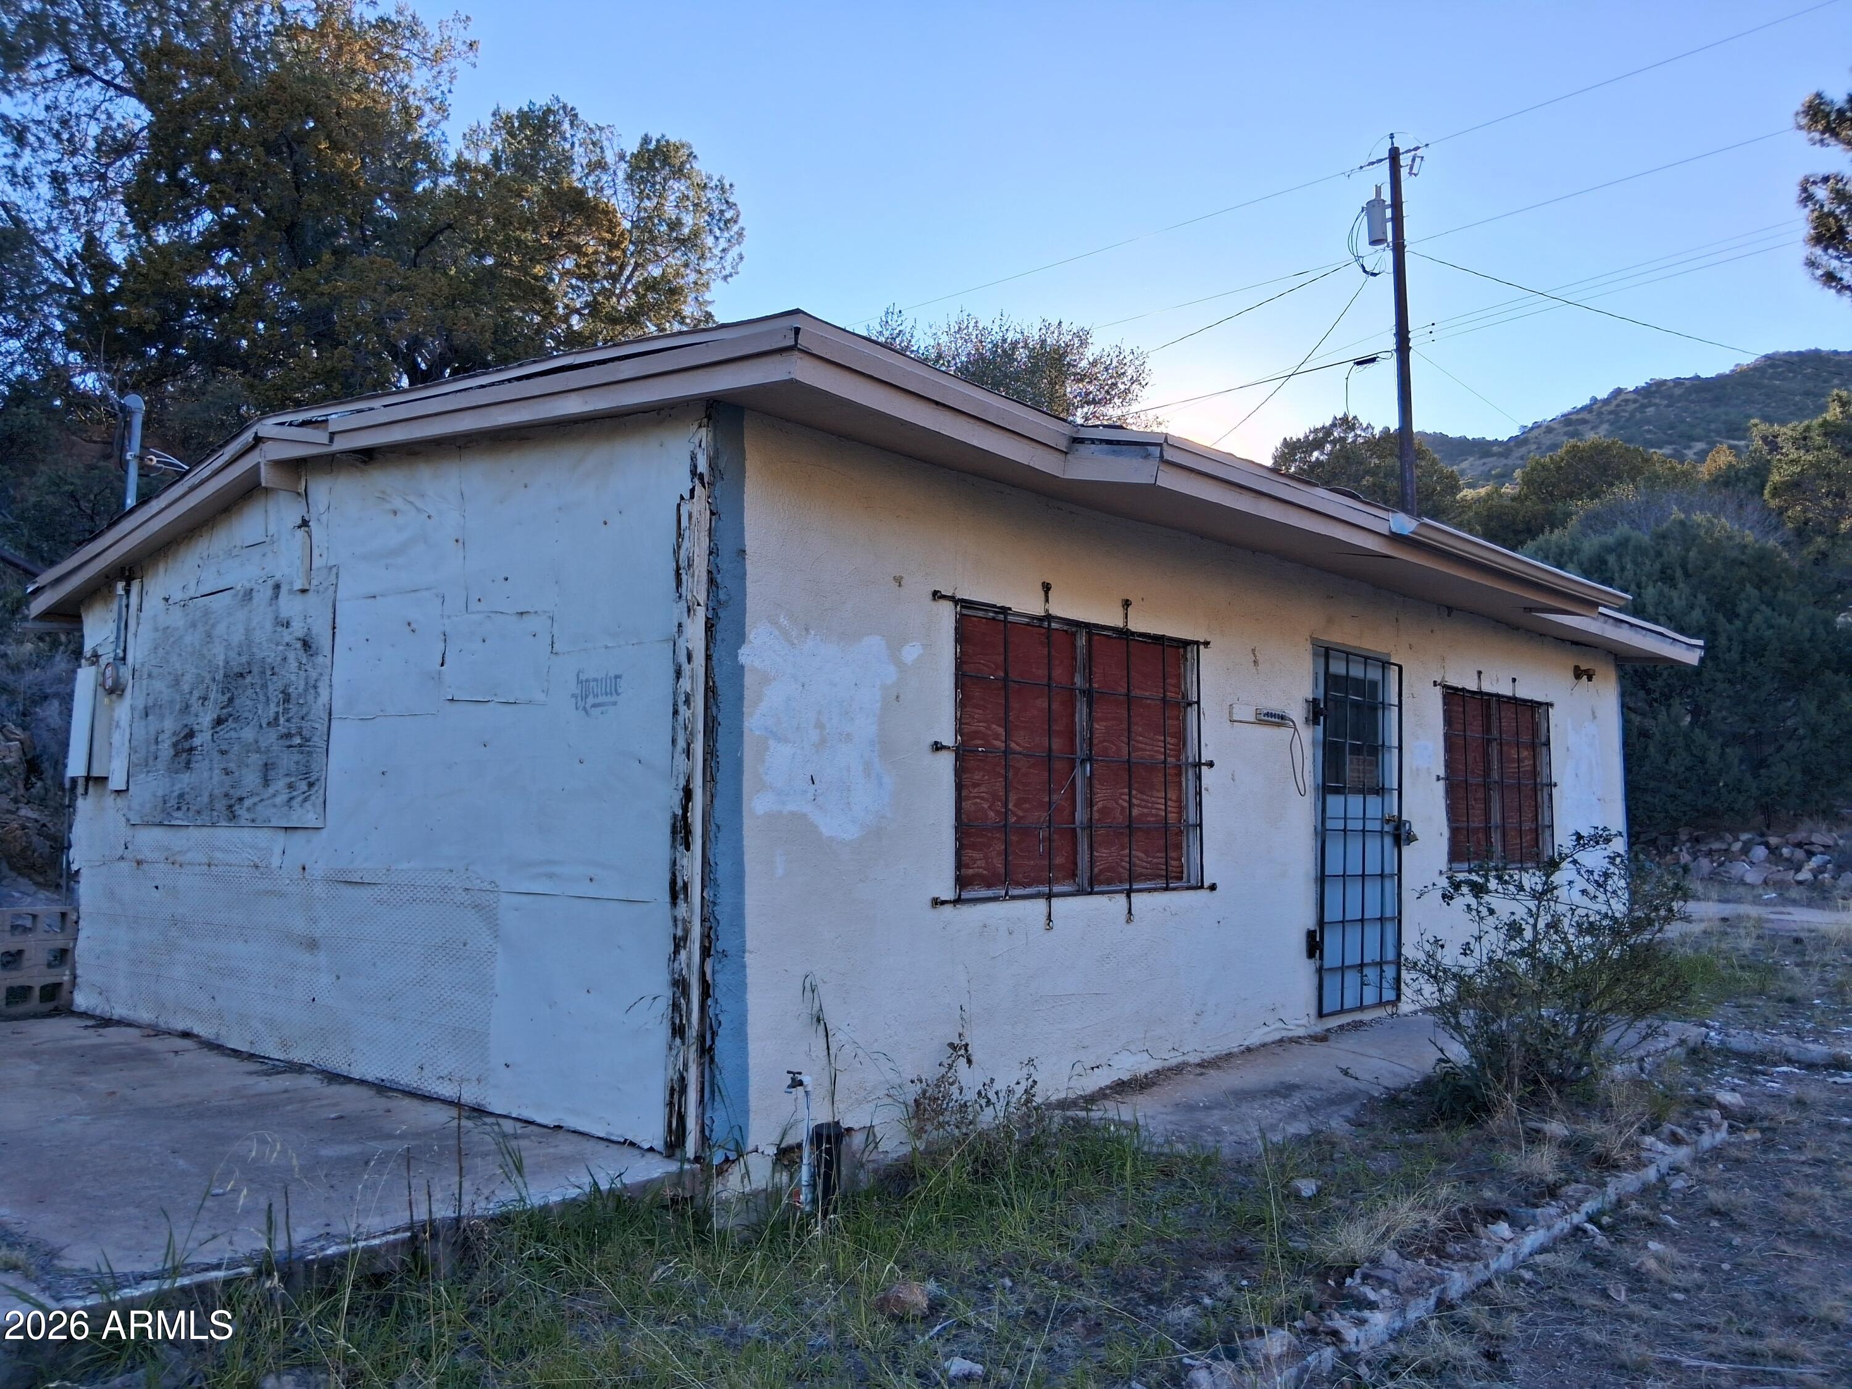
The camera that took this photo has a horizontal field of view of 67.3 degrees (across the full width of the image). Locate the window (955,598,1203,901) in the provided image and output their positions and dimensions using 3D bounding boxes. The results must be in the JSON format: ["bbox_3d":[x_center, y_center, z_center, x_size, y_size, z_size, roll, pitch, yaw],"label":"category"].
[{"bbox_3d":[0.752,0.292,6.300,0.100,1.200,1.800,-4,-7,43],"label":"window"}]

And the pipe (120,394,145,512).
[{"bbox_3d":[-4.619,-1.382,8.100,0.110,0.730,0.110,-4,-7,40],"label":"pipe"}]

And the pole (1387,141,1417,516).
[{"bbox_3d":[7.011,-2.973,20.210,0.260,10.400,0.260,-5,-7,43],"label":"pole"}]

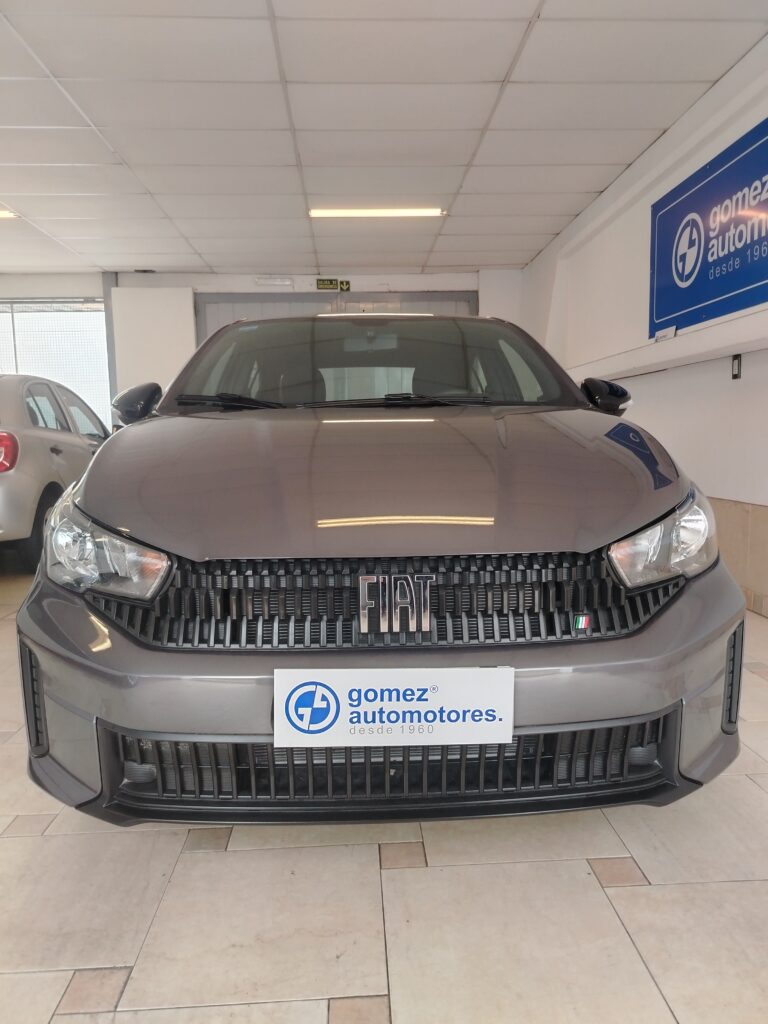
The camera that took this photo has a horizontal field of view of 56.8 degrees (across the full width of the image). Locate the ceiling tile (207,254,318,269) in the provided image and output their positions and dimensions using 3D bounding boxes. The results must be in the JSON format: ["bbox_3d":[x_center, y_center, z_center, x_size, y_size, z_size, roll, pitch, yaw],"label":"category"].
[{"bbox_3d":[-1.344,-2.757,7.747,1.210,0.020,0.605,-1,6,-3],"label":"ceiling tile"}]

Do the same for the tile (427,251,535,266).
[{"bbox_3d":[1.085,-2.820,7.884,1.181,0.025,0.599,-1,6,-3],"label":"tile"}]

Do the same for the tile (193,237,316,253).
[{"bbox_3d":[-1.297,-2.667,7.077,1.200,0.020,0.591,-1,6,-3],"label":"tile"}]

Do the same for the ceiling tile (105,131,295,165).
[{"bbox_3d":[-1.209,-2.453,4.775,1.219,0.025,0.599,-1,6,-3],"label":"ceiling tile"}]

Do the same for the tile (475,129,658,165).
[{"bbox_3d":[1.215,-2.476,4.815,1.170,0.020,0.591,-1,6,-3],"label":"tile"}]

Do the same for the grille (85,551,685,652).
[{"bbox_3d":[0.014,0.149,1.309,1.190,0.170,0.220,-1,6,-3],"label":"grille"}]

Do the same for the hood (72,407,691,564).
[{"bbox_3d":[-0.002,-0.123,1.743,1.410,0.310,1.010,-1,6,-1],"label":"hood"}]

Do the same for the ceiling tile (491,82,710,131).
[{"bbox_3d":[1.256,-2.438,4.261,1.210,0.020,0.605,-1,6,-3],"label":"ceiling tile"}]

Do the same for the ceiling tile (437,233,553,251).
[{"bbox_3d":[1.113,-2.758,7.284,1.181,0.025,0.599,-1,6,-3],"label":"ceiling tile"}]

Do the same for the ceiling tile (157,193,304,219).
[{"bbox_3d":[-1.266,-2.577,5.974,1.219,0.025,0.599,-1,6,-3],"label":"ceiling tile"}]

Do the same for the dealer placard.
[{"bbox_3d":[0.017,0.337,1.223,0.410,0.135,0.010,0,6,-4],"label":"dealer placard"}]

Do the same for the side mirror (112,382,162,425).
[{"bbox_3d":[-0.911,-0.400,2.630,0.200,0.160,0.130,-1,6,-3],"label":"side mirror"}]

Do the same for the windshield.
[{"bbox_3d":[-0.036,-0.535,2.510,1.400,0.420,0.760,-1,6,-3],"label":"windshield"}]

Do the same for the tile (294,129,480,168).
[{"bbox_3d":[0.021,-2.448,4.763,1.200,0.020,0.591,-1,6,-3],"label":"tile"}]

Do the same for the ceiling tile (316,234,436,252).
[{"bbox_3d":[-0.103,-2.722,7.200,1.210,0.020,0.605,-1,6,-3],"label":"ceiling tile"}]

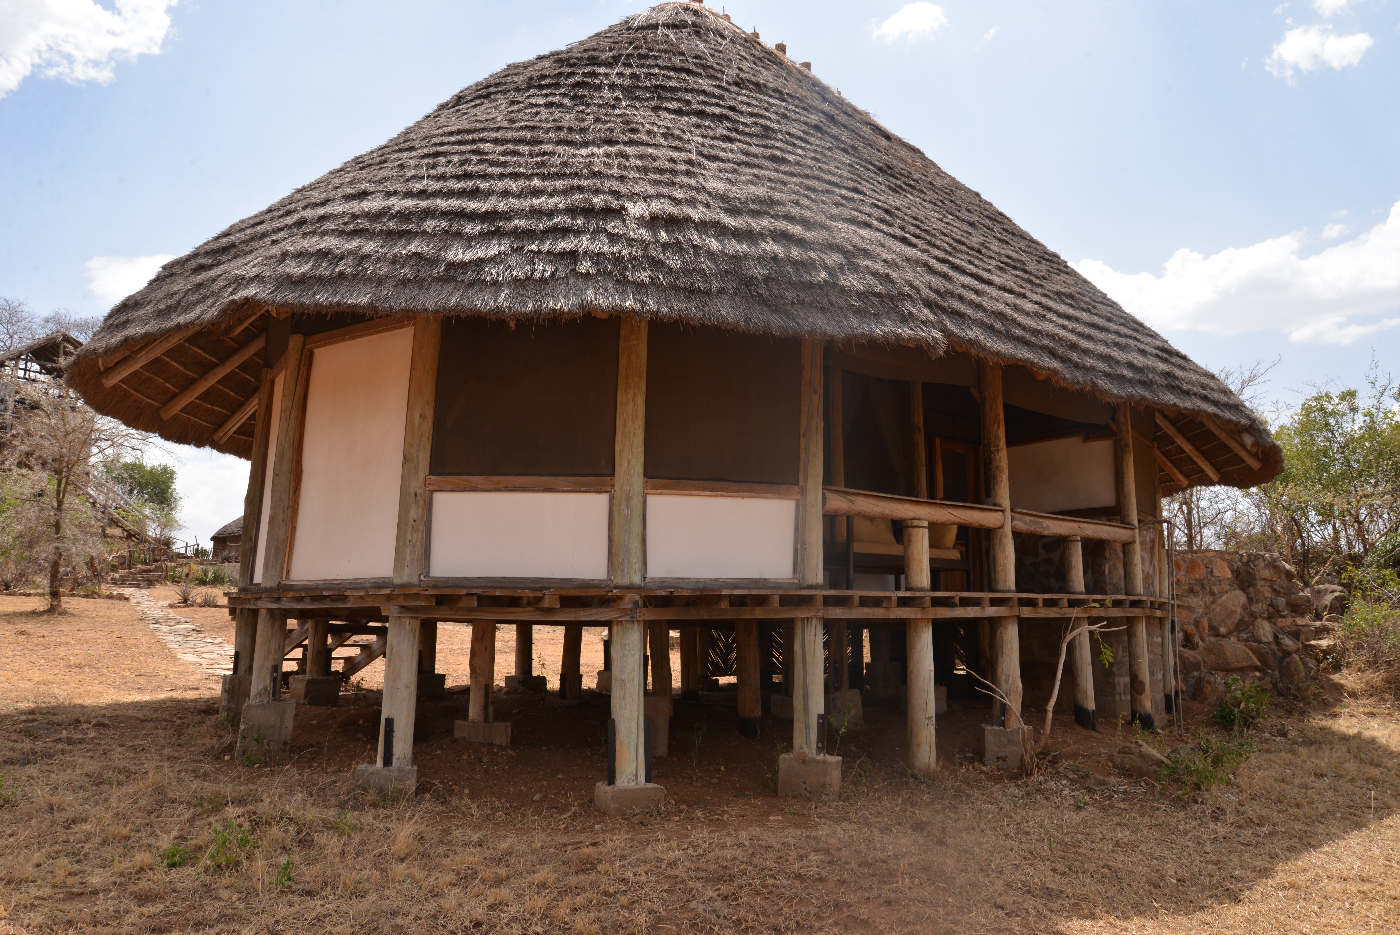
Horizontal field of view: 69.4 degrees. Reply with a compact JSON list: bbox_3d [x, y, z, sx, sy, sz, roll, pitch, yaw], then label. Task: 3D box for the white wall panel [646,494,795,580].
[{"bbox_3d":[0.196,0.625,8.907,1.403,0.716,0.050,3,-9,-19],"label":"white wall panel"}]

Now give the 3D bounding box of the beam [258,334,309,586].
[{"bbox_3d":[-3.811,-0.085,9.290,0.210,2.338,0.210,2,-8,0],"label":"beam"}]

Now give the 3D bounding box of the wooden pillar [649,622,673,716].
[{"bbox_3d":[-0.483,2.491,12.572,0.250,1.123,0.250,-3,-8,0],"label":"wooden pillar"}]

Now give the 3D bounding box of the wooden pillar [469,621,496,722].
[{"bbox_3d":[-2.220,2.066,10.313,0.250,1.030,0.250,0,-8,0],"label":"wooden pillar"}]

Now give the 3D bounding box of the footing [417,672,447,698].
[{"bbox_3d":[-3.661,2.954,13.621,0.480,0.330,0.480,3,-8,-20],"label":"footing"}]

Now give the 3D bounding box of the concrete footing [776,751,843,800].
[{"bbox_3d":[0.967,2.683,8.855,0.460,0.357,0.460,-3,-9,21],"label":"concrete footing"}]

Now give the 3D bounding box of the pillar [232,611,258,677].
[{"bbox_3d":[-4.653,1.809,10.399,0.250,0.676,0.250,-1,-8,0],"label":"pillar"}]

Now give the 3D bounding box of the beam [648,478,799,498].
[{"bbox_3d":[0.202,0.198,8.964,1.473,0.121,0.070,3,-9,-19],"label":"beam"}]

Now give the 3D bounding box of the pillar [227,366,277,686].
[{"bbox_3d":[-4.699,0.545,10.734,0.250,3.249,0.250,1,-8,0],"label":"pillar"}]

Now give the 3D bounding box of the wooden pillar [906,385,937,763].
[{"bbox_3d":[2.097,1.007,9.674,0.260,3.716,0.260,1,-8,0],"label":"wooden pillar"}]

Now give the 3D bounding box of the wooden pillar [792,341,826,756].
[{"bbox_3d":[0.974,0.612,8.849,0.250,3.692,0.250,1,-8,0],"label":"wooden pillar"}]

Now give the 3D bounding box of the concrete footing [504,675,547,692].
[{"bbox_3d":[-2.629,3.258,15.289,0.480,0.227,0.480,6,-10,-37],"label":"concrete footing"}]

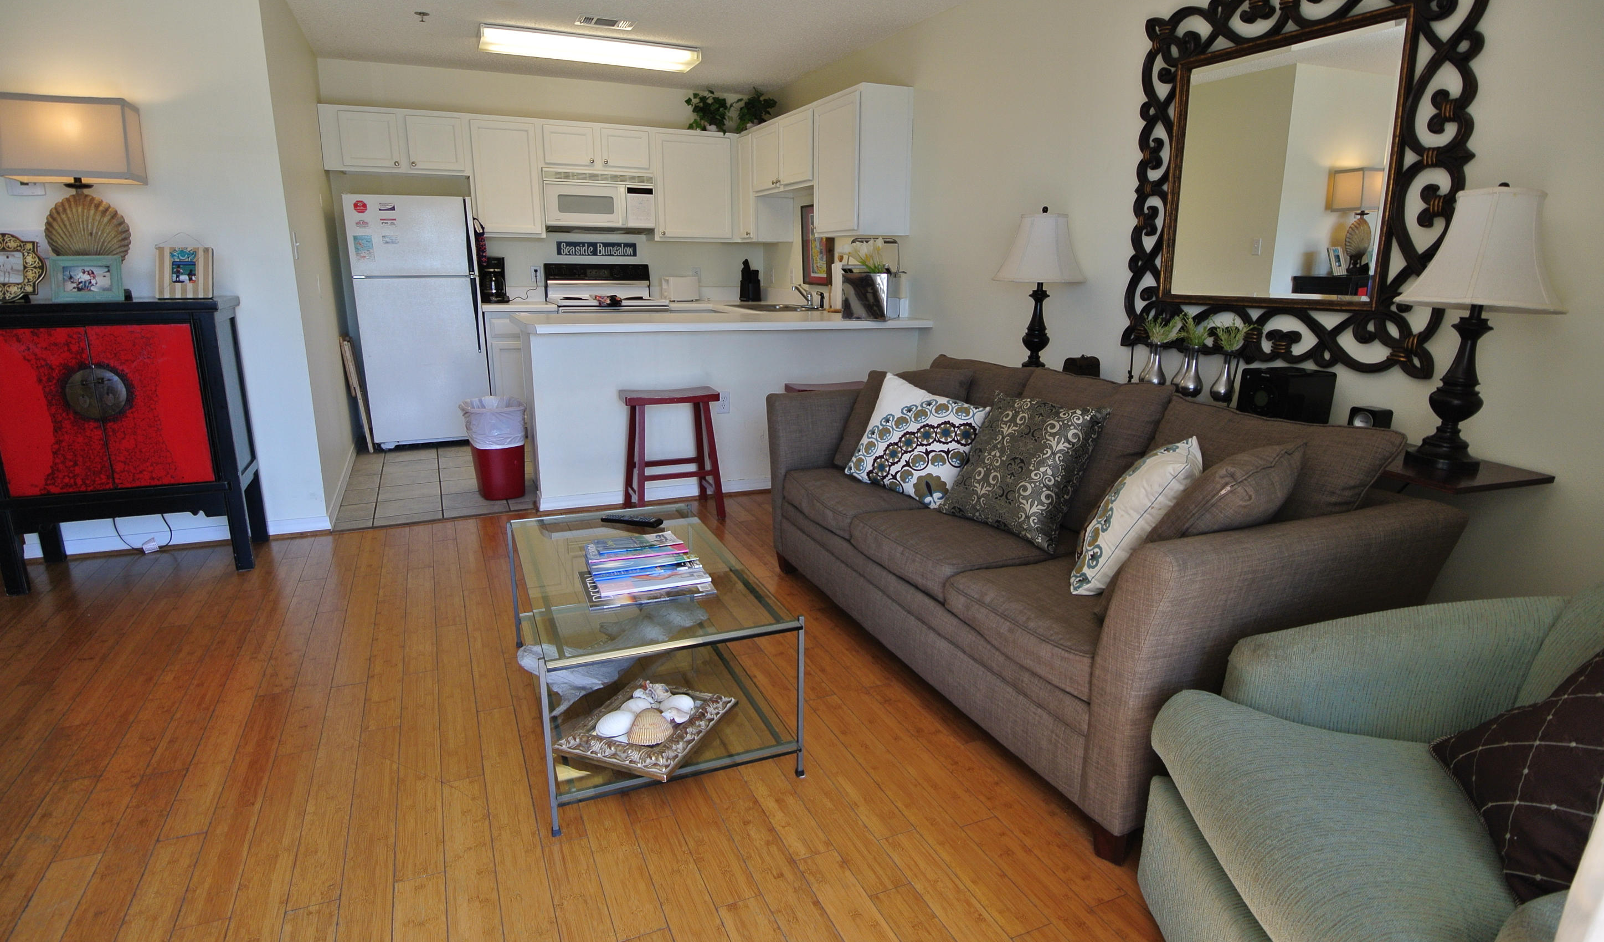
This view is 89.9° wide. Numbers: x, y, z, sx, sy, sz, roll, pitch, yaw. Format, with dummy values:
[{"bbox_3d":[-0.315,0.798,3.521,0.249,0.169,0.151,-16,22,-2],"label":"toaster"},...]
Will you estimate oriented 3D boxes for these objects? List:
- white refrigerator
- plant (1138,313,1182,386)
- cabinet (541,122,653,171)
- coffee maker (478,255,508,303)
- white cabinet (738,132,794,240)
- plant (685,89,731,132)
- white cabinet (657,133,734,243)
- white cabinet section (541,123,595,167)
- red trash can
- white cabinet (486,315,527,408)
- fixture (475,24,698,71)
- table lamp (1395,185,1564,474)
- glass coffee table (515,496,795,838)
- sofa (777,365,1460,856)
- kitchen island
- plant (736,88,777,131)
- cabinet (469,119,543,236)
[{"bbox_3d":[-2.541,-0.990,5.380,0.700,1.575,0.710,-6,16,-24],"label":"white refrigerator"},{"bbox_3d":[1.305,-0.433,2.933,0.130,0.270,0.140,-6,15,-24],"label":"plant"},{"bbox_3d":[-1.464,-2.267,5.663,0.764,0.310,0.325,-6,15,-24],"label":"cabinet"},{"bbox_3d":[-2.175,-1.342,5.651,0.180,0.310,0.230,-6,16,-24],"label":"coffee maker"},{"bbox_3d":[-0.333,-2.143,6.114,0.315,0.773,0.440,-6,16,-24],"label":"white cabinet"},{"bbox_3d":[-0.689,-2.622,5.868,0.340,0.300,0.290,-6,15,-24],"label":"plant"},{"bbox_3d":[-0.846,-2.155,6.123,0.600,0.778,0.315,-6,16,-24],"label":"white cabinet"},{"bbox_3d":[-1.662,-2.276,5.667,0.365,0.280,0.325,-6,16,-24],"label":"white cabinet section"},{"bbox_3d":[-1.597,-0.114,4.208,0.290,0.460,0.370,-6,15,-24],"label":"red trash can"},{"bbox_3d":[-1.970,-0.677,5.645,0.455,0.860,0.620,-6,15,-24],"label":"white cabinet"},{"bbox_3d":[-1.230,-2.461,4.702,1.220,0.077,0.290,-6,16,-24],"label":"fixture"},{"bbox_3d":[1.672,-0.351,2.009,0.335,0.690,0.335,-6,15,-24],"label":"table lamp"},{"bbox_3d":[-0.458,0.455,2.244,0.605,0.430,0.985,-5,16,-22],"label":"glass coffee table"},{"bbox_3d":[0.695,0.163,2.595,0.950,0.850,2.010,-6,16,-24],"label":"sofa"},{"bbox_3d":[-0.444,-0.401,4.507,2.130,0.900,0.930,-6,15,-24],"label":"kitchen island"},{"bbox_3d":[-0.337,-2.642,5.963,0.330,0.300,0.290,-6,15,-24],"label":"plant"},{"bbox_3d":[-2.020,-1.988,5.466,0.455,0.770,0.325,-6,15,-24],"label":"cabinet"}]

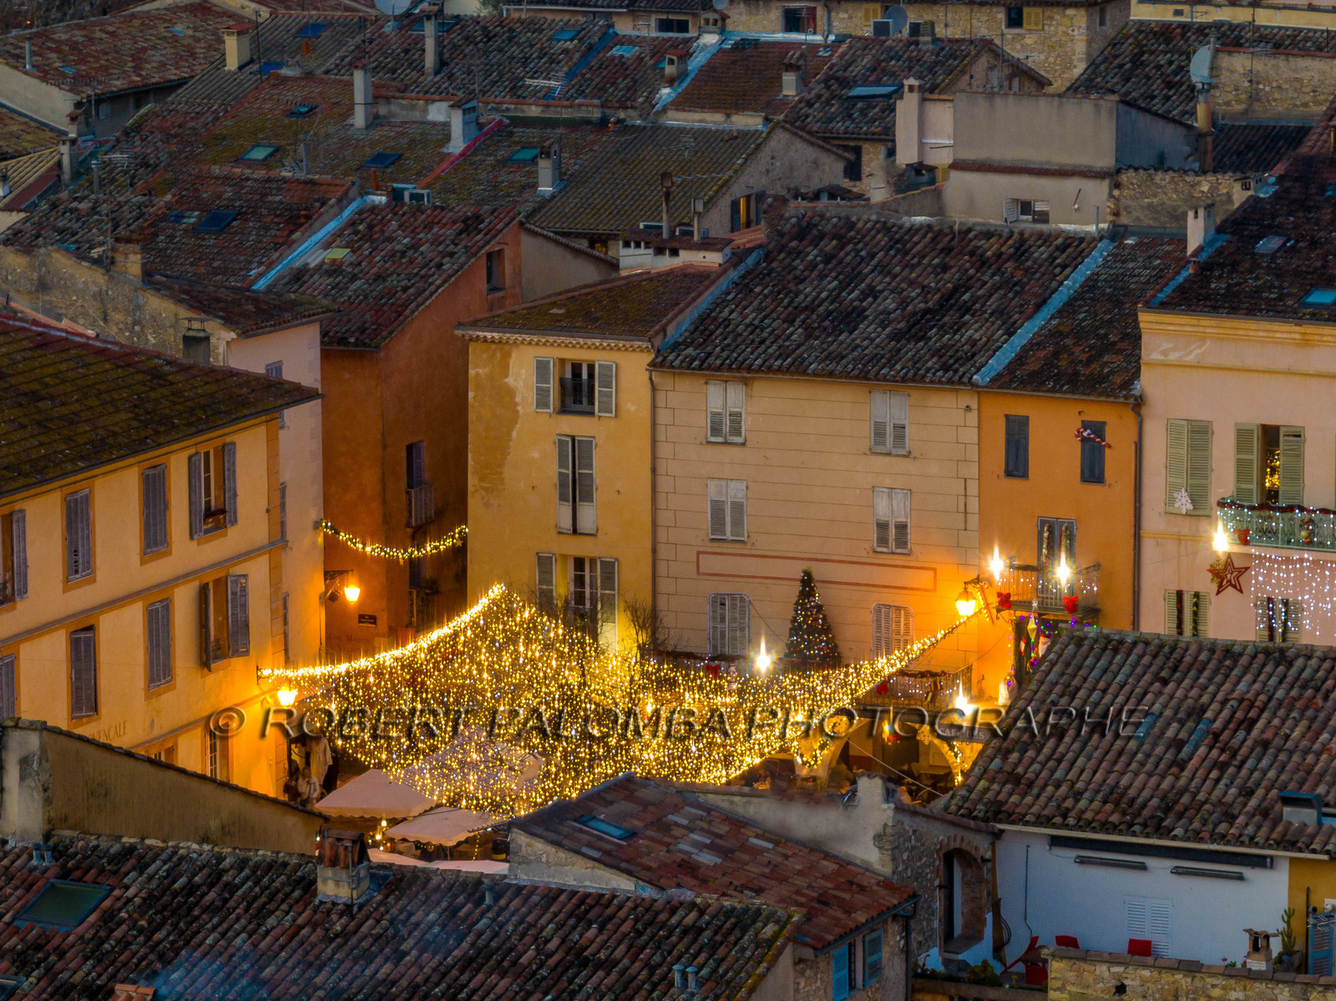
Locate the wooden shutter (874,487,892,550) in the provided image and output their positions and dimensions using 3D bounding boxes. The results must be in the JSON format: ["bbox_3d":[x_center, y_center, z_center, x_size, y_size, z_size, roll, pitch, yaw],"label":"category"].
[{"bbox_3d":[5.239,0.471,151.498,0.467,1.593,0.050,4,11,22],"label":"wooden shutter"}]

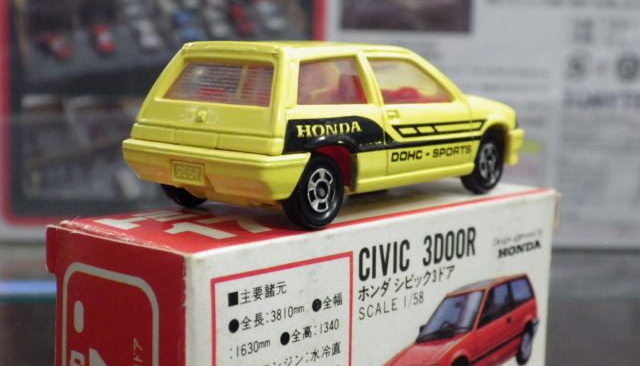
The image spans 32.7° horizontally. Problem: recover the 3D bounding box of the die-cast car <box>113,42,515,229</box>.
[{"bbox_3d":[0.004,-0.009,0.168,0.028,0.024,0.067,8,11,39],"label":"die-cast car"}]

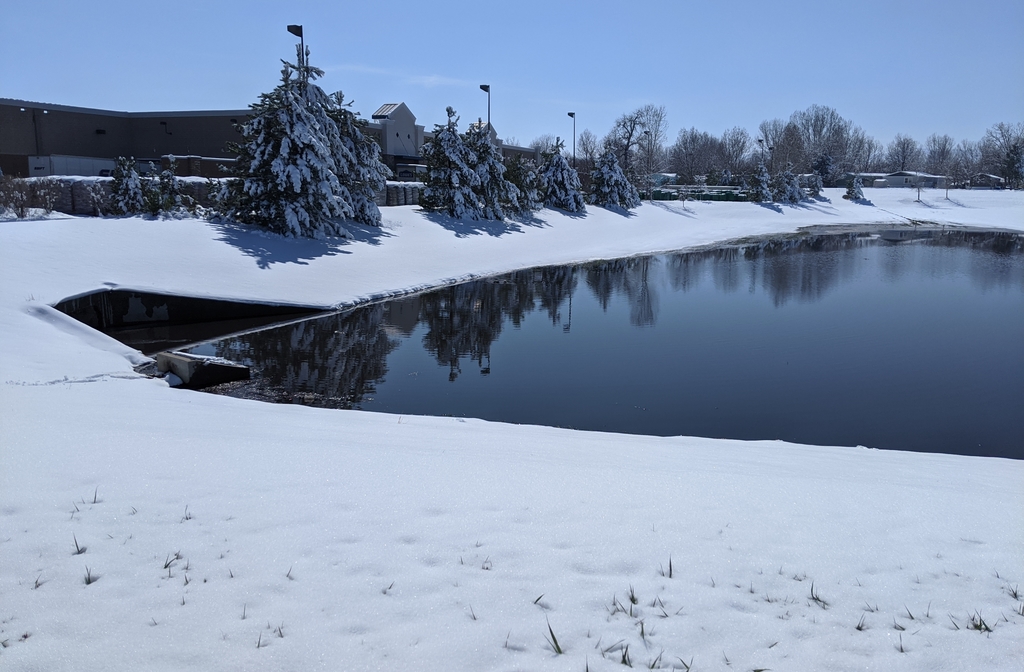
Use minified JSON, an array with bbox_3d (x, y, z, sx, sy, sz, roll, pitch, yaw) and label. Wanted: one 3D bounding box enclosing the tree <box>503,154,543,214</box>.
[{"bbox_3d":[0.630,-10.086,53.000,2.790,3.980,2.790,0,10,1],"label":"tree"}]

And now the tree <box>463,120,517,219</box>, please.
[{"bbox_3d":[-1.414,-10.484,50.172,3.600,6.030,3.600,0,11,0],"label":"tree"}]

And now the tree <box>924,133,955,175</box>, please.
[{"bbox_3d":[126.318,-51.857,236.000,7.820,16.180,7.820,5,11,27],"label":"tree"}]

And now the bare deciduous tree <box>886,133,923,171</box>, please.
[{"bbox_3d":[115.976,-51.857,236.000,9.550,16.180,9.550,5,11,25],"label":"bare deciduous tree"}]

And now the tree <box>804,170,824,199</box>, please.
[{"bbox_3d":[48.315,-24.221,127.169,3.240,4.010,3.240,0,11,0],"label":"tree"}]

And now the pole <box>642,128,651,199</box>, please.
[{"bbox_3d":[20.349,-25.836,119.357,1.000,9.590,0.450,4,11,20],"label":"pole"}]

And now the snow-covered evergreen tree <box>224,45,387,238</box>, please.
[{"bbox_3d":[-8.599,-8.090,33.121,6.500,7.540,6.600,0,11,0],"label":"snow-covered evergreen tree"}]

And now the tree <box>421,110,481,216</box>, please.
[{"bbox_3d":[-3.560,-10.210,47.000,3.640,6.450,3.640,-1,10,-4],"label":"tree"}]

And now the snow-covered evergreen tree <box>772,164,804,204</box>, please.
[{"bbox_3d":[35.657,-19.537,103.000,3.900,5.070,3.900,4,10,18],"label":"snow-covered evergreen tree"}]

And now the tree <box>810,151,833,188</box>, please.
[{"bbox_3d":[65.123,-34.057,166.713,4.900,8.080,4.900,0,11,0],"label":"tree"}]

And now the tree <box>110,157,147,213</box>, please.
[{"bbox_3d":[-13.750,-5.310,28.380,1.370,2.050,1.370,0,11,0],"label":"tree"}]

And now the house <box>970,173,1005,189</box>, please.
[{"bbox_3d":[132.166,-43.083,222.000,9.400,4.640,10.500,6,11,30],"label":"house"}]

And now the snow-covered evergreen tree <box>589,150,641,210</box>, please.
[{"bbox_3d":[9.240,-14.108,72.000,4.650,5.490,4.650,1,10,7],"label":"snow-covered evergreen tree"}]

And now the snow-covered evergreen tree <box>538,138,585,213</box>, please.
[{"bbox_3d":[3.925,-12.593,62.571,3.680,5.680,3.680,0,11,0],"label":"snow-covered evergreen tree"}]

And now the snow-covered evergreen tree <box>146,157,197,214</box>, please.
[{"bbox_3d":[-13.003,-5.785,30.500,1.760,2.250,1.760,-4,11,-22],"label":"snow-covered evergreen tree"}]

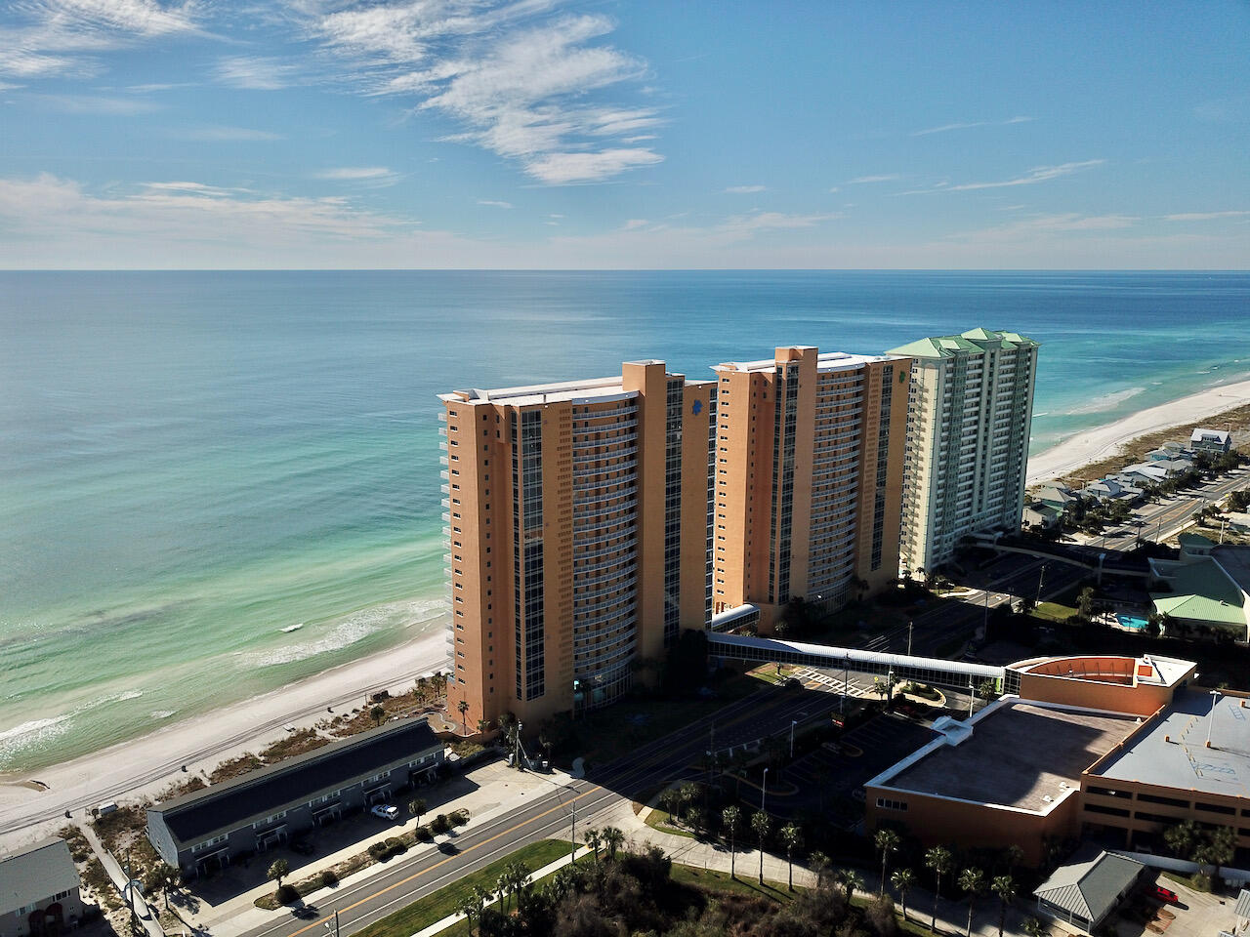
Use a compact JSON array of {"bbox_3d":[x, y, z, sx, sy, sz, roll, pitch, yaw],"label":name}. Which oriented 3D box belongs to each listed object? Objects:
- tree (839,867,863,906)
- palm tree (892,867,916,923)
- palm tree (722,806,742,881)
[{"bbox_3d":[35.547,65.973,147.897,3.524,6.526,3.524,0,12,0],"label":"tree"},{"bbox_3d":[42.690,65.010,142.340,3.800,8.600,3.800,0,12,0],"label":"palm tree"},{"bbox_3d":[17.840,61.450,153.860,3.068,12.847,3.068,0,12,0],"label":"palm tree"}]

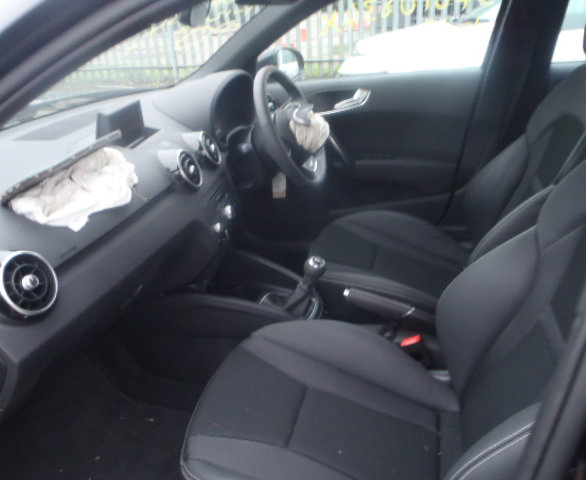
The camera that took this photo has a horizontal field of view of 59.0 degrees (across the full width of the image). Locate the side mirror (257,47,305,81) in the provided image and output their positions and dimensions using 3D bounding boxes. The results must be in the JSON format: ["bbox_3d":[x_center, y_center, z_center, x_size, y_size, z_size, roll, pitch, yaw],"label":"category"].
[{"bbox_3d":[-0.044,-0.642,1.902,0.125,0.135,0.200,6,24,23],"label":"side mirror"}]

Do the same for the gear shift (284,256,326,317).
[{"bbox_3d":[0.030,0.110,1.257,0.110,0.160,0.080,2,23,15],"label":"gear shift"}]

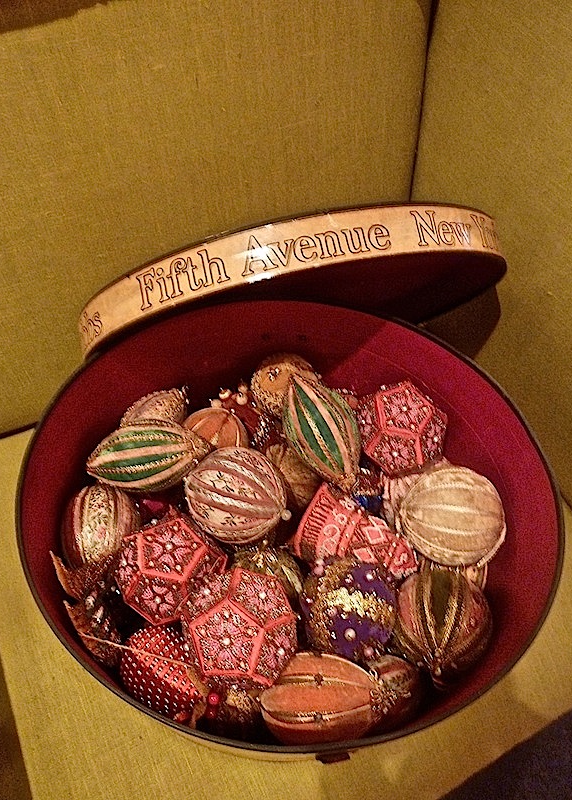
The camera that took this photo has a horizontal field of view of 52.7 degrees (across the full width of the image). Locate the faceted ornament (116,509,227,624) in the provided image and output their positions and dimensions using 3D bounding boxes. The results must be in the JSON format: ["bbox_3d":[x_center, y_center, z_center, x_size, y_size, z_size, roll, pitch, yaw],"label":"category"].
[{"bbox_3d":[-0.080,0.116,0.402,0.076,0.076,0.076,2,48,0],"label":"faceted ornament"}]

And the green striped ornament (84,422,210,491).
[{"bbox_3d":[-0.108,0.045,0.459,0.102,0.053,0.053,-11,87,-4],"label":"green striped ornament"}]

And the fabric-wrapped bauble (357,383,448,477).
[{"bbox_3d":[0.096,0.024,0.482,0.076,0.076,0.076,2,48,0],"label":"fabric-wrapped bauble"}]

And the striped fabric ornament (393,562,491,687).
[{"bbox_3d":[0.105,0.151,0.388,0.067,0.067,0.084,0,65,0],"label":"striped fabric ornament"}]

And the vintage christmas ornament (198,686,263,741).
[{"bbox_3d":[-0.036,0.201,0.372,0.053,0.057,0.053,-2,55,2],"label":"vintage christmas ornament"}]

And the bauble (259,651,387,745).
[{"bbox_3d":[0.022,0.182,0.353,0.079,0.056,0.056,-6,62,-5],"label":"bauble"}]

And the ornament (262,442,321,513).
[{"bbox_3d":[0.005,0.061,0.476,0.056,0.056,0.066,-27,71,0],"label":"ornament"}]

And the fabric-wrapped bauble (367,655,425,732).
[{"bbox_3d":[0.064,0.187,0.369,0.051,0.055,0.051,-2,55,2],"label":"fabric-wrapped bauble"}]

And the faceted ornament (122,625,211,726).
[{"bbox_3d":[-0.075,0.174,0.363,0.063,0.072,0.063,-40,14,0],"label":"faceted ornament"}]

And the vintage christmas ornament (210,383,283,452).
[{"bbox_3d":[-0.035,0.021,0.504,0.065,0.068,0.062,-11,55,-4],"label":"vintage christmas ornament"}]

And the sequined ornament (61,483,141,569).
[{"bbox_3d":[-0.141,0.096,0.435,0.059,0.059,0.072,5,81,-17],"label":"sequined ornament"}]

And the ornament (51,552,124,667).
[{"bbox_3d":[-0.131,0.140,0.383,0.060,0.070,0.060,2,48,0],"label":"ornament"}]

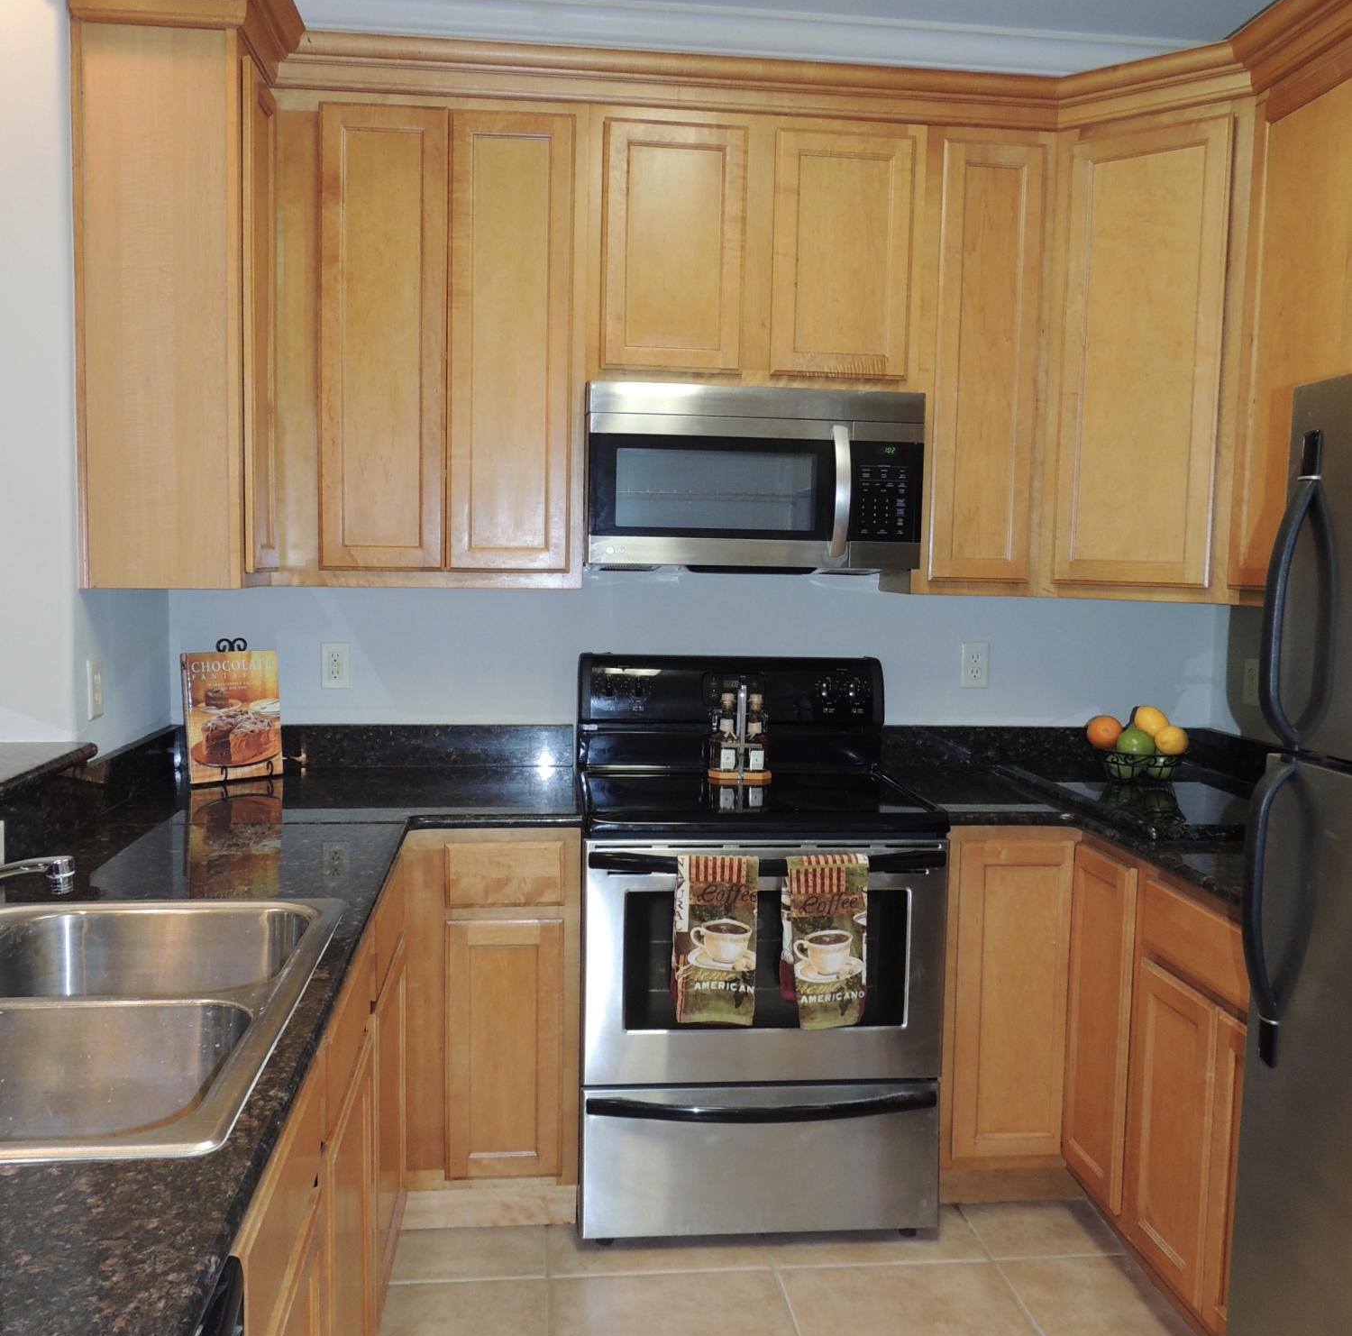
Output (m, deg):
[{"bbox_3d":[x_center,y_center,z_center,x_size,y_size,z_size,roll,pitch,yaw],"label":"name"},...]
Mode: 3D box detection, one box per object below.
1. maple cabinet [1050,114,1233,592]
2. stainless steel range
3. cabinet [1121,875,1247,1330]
[{"bbox_3d":[1.045,-0.688,2.803,0.340,1.002,0.025,5,6,37],"label":"maple cabinet"},{"bbox_3d":[0.161,0.588,2.888,0.760,1.190,0.690,1,5,-6],"label":"stainless steel range"},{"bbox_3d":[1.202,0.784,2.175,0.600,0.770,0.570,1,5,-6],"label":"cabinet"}]

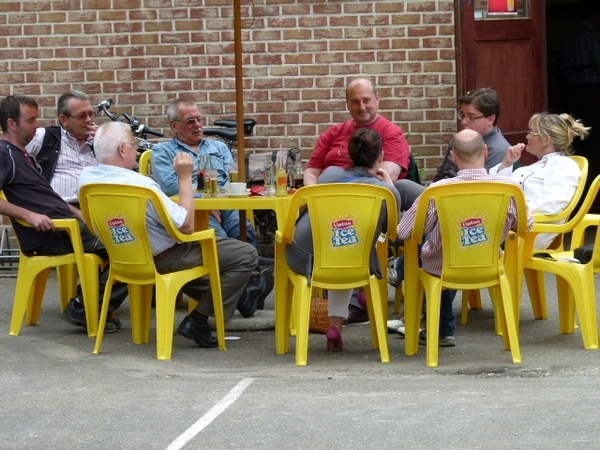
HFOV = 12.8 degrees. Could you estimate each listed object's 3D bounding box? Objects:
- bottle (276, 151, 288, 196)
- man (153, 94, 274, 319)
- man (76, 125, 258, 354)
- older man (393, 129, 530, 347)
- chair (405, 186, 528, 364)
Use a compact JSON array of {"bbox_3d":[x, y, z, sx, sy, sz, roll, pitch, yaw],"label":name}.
[{"bbox_3d":[-0.089,-0.251,13.351,0.057,0.220,0.057,-1,5,0],"label":"bottle"},{"bbox_3d":[-0.508,-0.100,14.980,0.540,1.205,0.840,-4,6,-25],"label":"man"},{"bbox_3d":[-0.678,0.041,13.650,0.560,1.180,0.840,3,7,43],"label":"man"},{"bbox_3d":[0.815,0.073,13.220,0.640,1.120,0.800,-2,5,-5],"label":"older man"},{"bbox_3d":[0.785,0.211,12.433,0.550,0.850,0.570,-2,5,-5],"label":"chair"}]

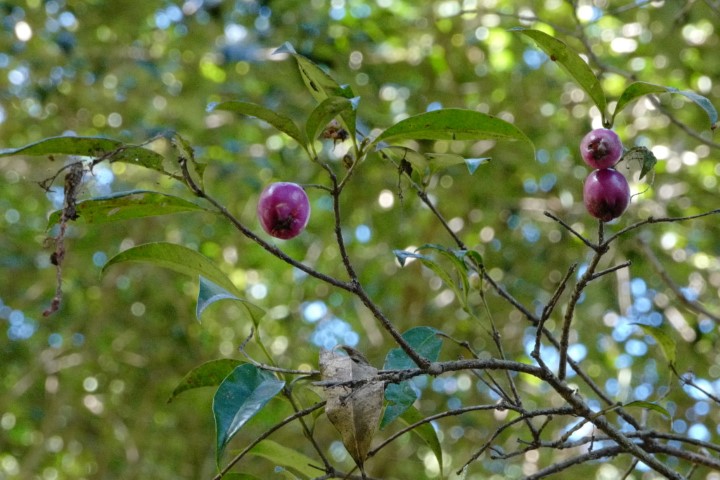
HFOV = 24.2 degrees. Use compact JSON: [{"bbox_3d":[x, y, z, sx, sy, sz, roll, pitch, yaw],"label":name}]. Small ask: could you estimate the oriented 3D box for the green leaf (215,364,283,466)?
[{"bbox_3d":[-0.063,0.091,0.880,0.029,0.054,0.019,31,-6,3],"label":"green leaf"}]

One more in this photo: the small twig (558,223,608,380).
[{"bbox_3d":[0.118,0.033,0.890,0.012,0.085,0.009,14,-5,0],"label":"small twig"}]

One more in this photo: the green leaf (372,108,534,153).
[{"bbox_3d":[0.050,-0.058,0.890,0.086,0.022,0.024,0,-12,0],"label":"green leaf"}]

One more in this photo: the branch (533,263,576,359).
[{"bbox_3d":[0.102,0.038,0.890,0.009,0.054,0.007,19,-5,0],"label":"branch"}]

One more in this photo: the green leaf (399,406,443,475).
[{"bbox_3d":[0.033,0.108,0.910,0.015,0.043,0.015,-28,-6,0],"label":"green leaf"}]

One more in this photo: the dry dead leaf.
[{"bbox_3d":[-0.003,0.089,0.880,0.033,0.066,0.014,-7,-6,0],"label":"dry dead leaf"}]

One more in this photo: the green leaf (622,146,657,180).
[{"bbox_3d":[0.148,-0.041,0.890,0.018,0.018,0.013,0,-8,0],"label":"green leaf"}]

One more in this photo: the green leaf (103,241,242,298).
[{"bbox_3d":[-0.101,0.016,0.900,0.078,0.026,0.022,10,-9,0],"label":"green leaf"}]

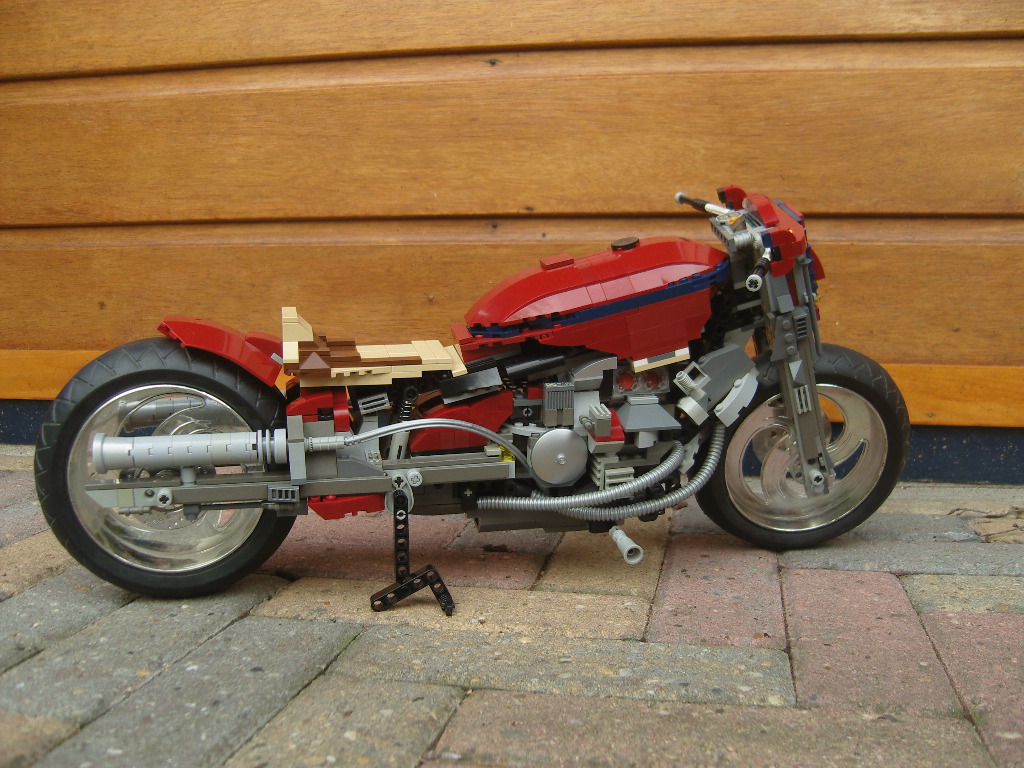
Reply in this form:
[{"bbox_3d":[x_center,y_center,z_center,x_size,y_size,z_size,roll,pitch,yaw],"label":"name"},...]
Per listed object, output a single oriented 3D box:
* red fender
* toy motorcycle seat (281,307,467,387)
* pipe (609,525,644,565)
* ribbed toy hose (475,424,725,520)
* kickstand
[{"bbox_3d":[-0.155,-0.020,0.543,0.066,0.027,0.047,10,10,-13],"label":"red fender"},{"bbox_3d":[-0.076,-0.024,0.558,0.099,0.038,0.054,-2,12,-10],"label":"toy motorcycle seat"},{"bbox_3d":[0.063,0.090,0.556,0.010,0.010,0.031,-2,12,-10],"label":"pipe"},{"bbox_3d":[0.050,0.049,0.572,0.146,0.049,0.032,-2,12,-10],"label":"ribbed toy hose"},{"bbox_3d":[-0.054,0.091,0.543,0.045,0.070,0.016,-2,12,-10],"label":"kickstand"}]

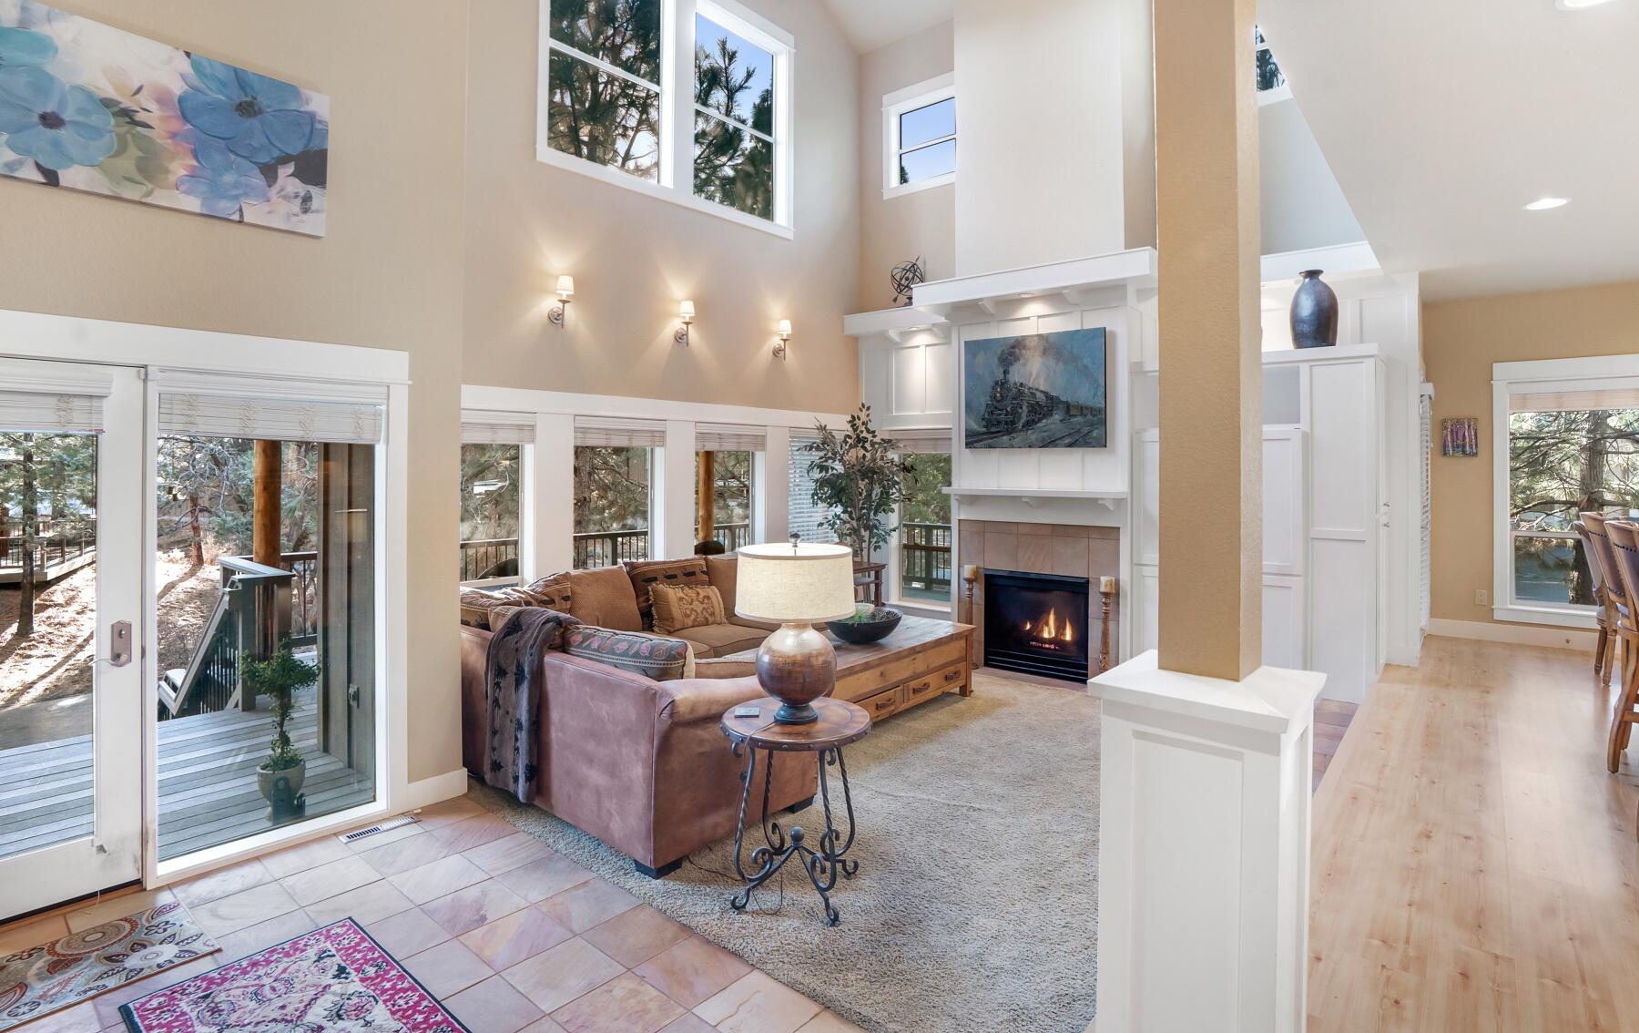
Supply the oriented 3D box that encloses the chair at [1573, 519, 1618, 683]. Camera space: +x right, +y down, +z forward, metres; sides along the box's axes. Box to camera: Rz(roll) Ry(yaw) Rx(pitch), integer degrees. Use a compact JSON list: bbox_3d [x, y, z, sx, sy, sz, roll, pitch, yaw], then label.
[{"bbox_3d":[5.649,0.619,5.032,0.620,1.070,0.500,2,4,35],"label":"chair"}]

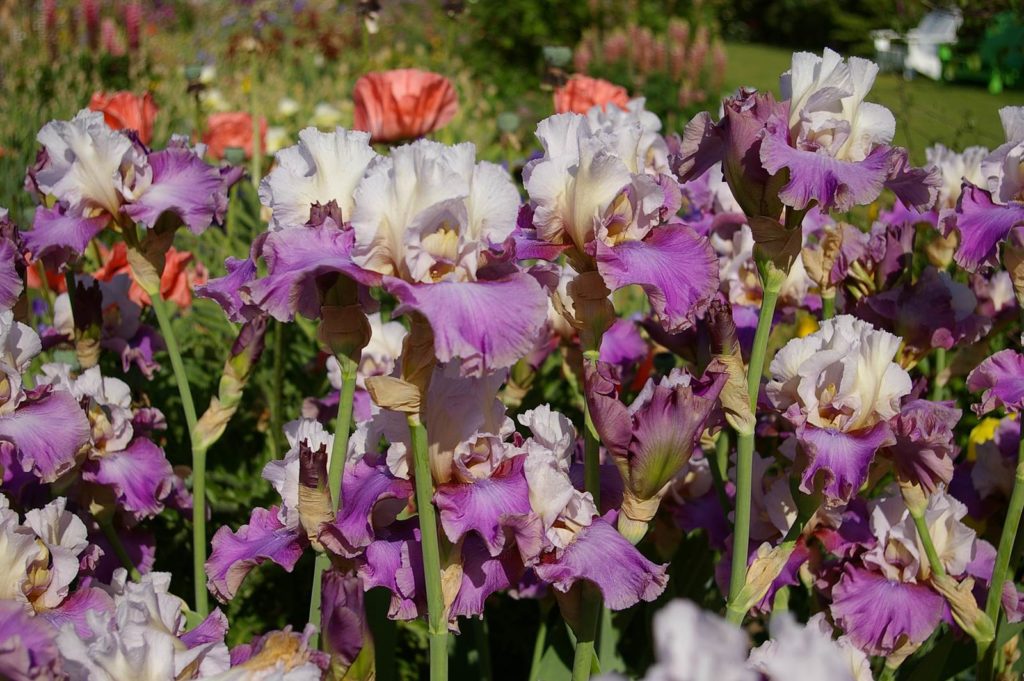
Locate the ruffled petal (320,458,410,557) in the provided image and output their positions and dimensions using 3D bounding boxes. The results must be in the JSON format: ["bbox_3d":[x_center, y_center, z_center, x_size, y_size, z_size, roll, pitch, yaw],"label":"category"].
[{"bbox_3d":[-0.115,0.132,1.100,0.072,0.075,0.072,-11,16,-41],"label":"ruffled petal"}]

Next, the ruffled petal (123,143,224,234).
[{"bbox_3d":[-0.284,-0.128,1.170,0.075,0.073,0.080,11,17,43],"label":"ruffled petal"}]

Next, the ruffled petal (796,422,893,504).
[{"bbox_3d":[0.272,0.101,1.140,0.073,0.057,0.050,3,15,12],"label":"ruffled petal"}]

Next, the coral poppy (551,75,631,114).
[{"bbox_3d":[0.114,-0.343,2.000,0.112,0.073,0.112,0,15,0],"label":"coral poppy"}]

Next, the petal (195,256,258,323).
[{"bbox_3d":[-0.212,-0.038,1.050,0.065,0.046,0.060,-7,16,-24],"label":"petal"}]

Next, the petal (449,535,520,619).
[{"bbox_3d":[-0.022,0.190,1.120,0.054,0.059,0.045,5,16,19],"label":"petal"}]

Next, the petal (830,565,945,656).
[{"bbox_3d":[0.330,0.235,1.220,0.096,0.071,0.058,3,15,10],"label":"petal"}]

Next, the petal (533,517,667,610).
[{"bbox_3d":[0.055,0.141,0.880,0.073,0.043,0.072,-12,19,-40],"label":"petal"}]

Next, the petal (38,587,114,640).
[{"bbox_3d":[-0.268,0.170,0.860,0.060,0.037,0.058,11,18,39],"label":"petal"}]

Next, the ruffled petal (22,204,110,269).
[{"bbox_3d":[-0.390,-0.091,1.220,0.065,0.051,0.065,-12,19,-38],"label":"ruffled petal"}]

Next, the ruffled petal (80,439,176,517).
[{"bbox_3d":[-0.289,0.103,1.050,0.064,0.050,0.065,-12,19,-40],"label":"ruffled petal"}]

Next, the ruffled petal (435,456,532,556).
[{"bbox_3d":[-0.022,0.131,1.080,0.076,0.062,0.052,0,15,0],"label":"ruffled petal"}]

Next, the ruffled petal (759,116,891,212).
[{"bbox_3d":[0.206,-0.116,0.920,0.087,0.056,0.062,-2,14,-8],"label":"ruffled petal"}]

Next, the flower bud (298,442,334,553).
[{"bbox_3d":[-0.136,0.109,0.970,0.026,0.076,0.026,-5,14,1],"label":"flower bud"}]

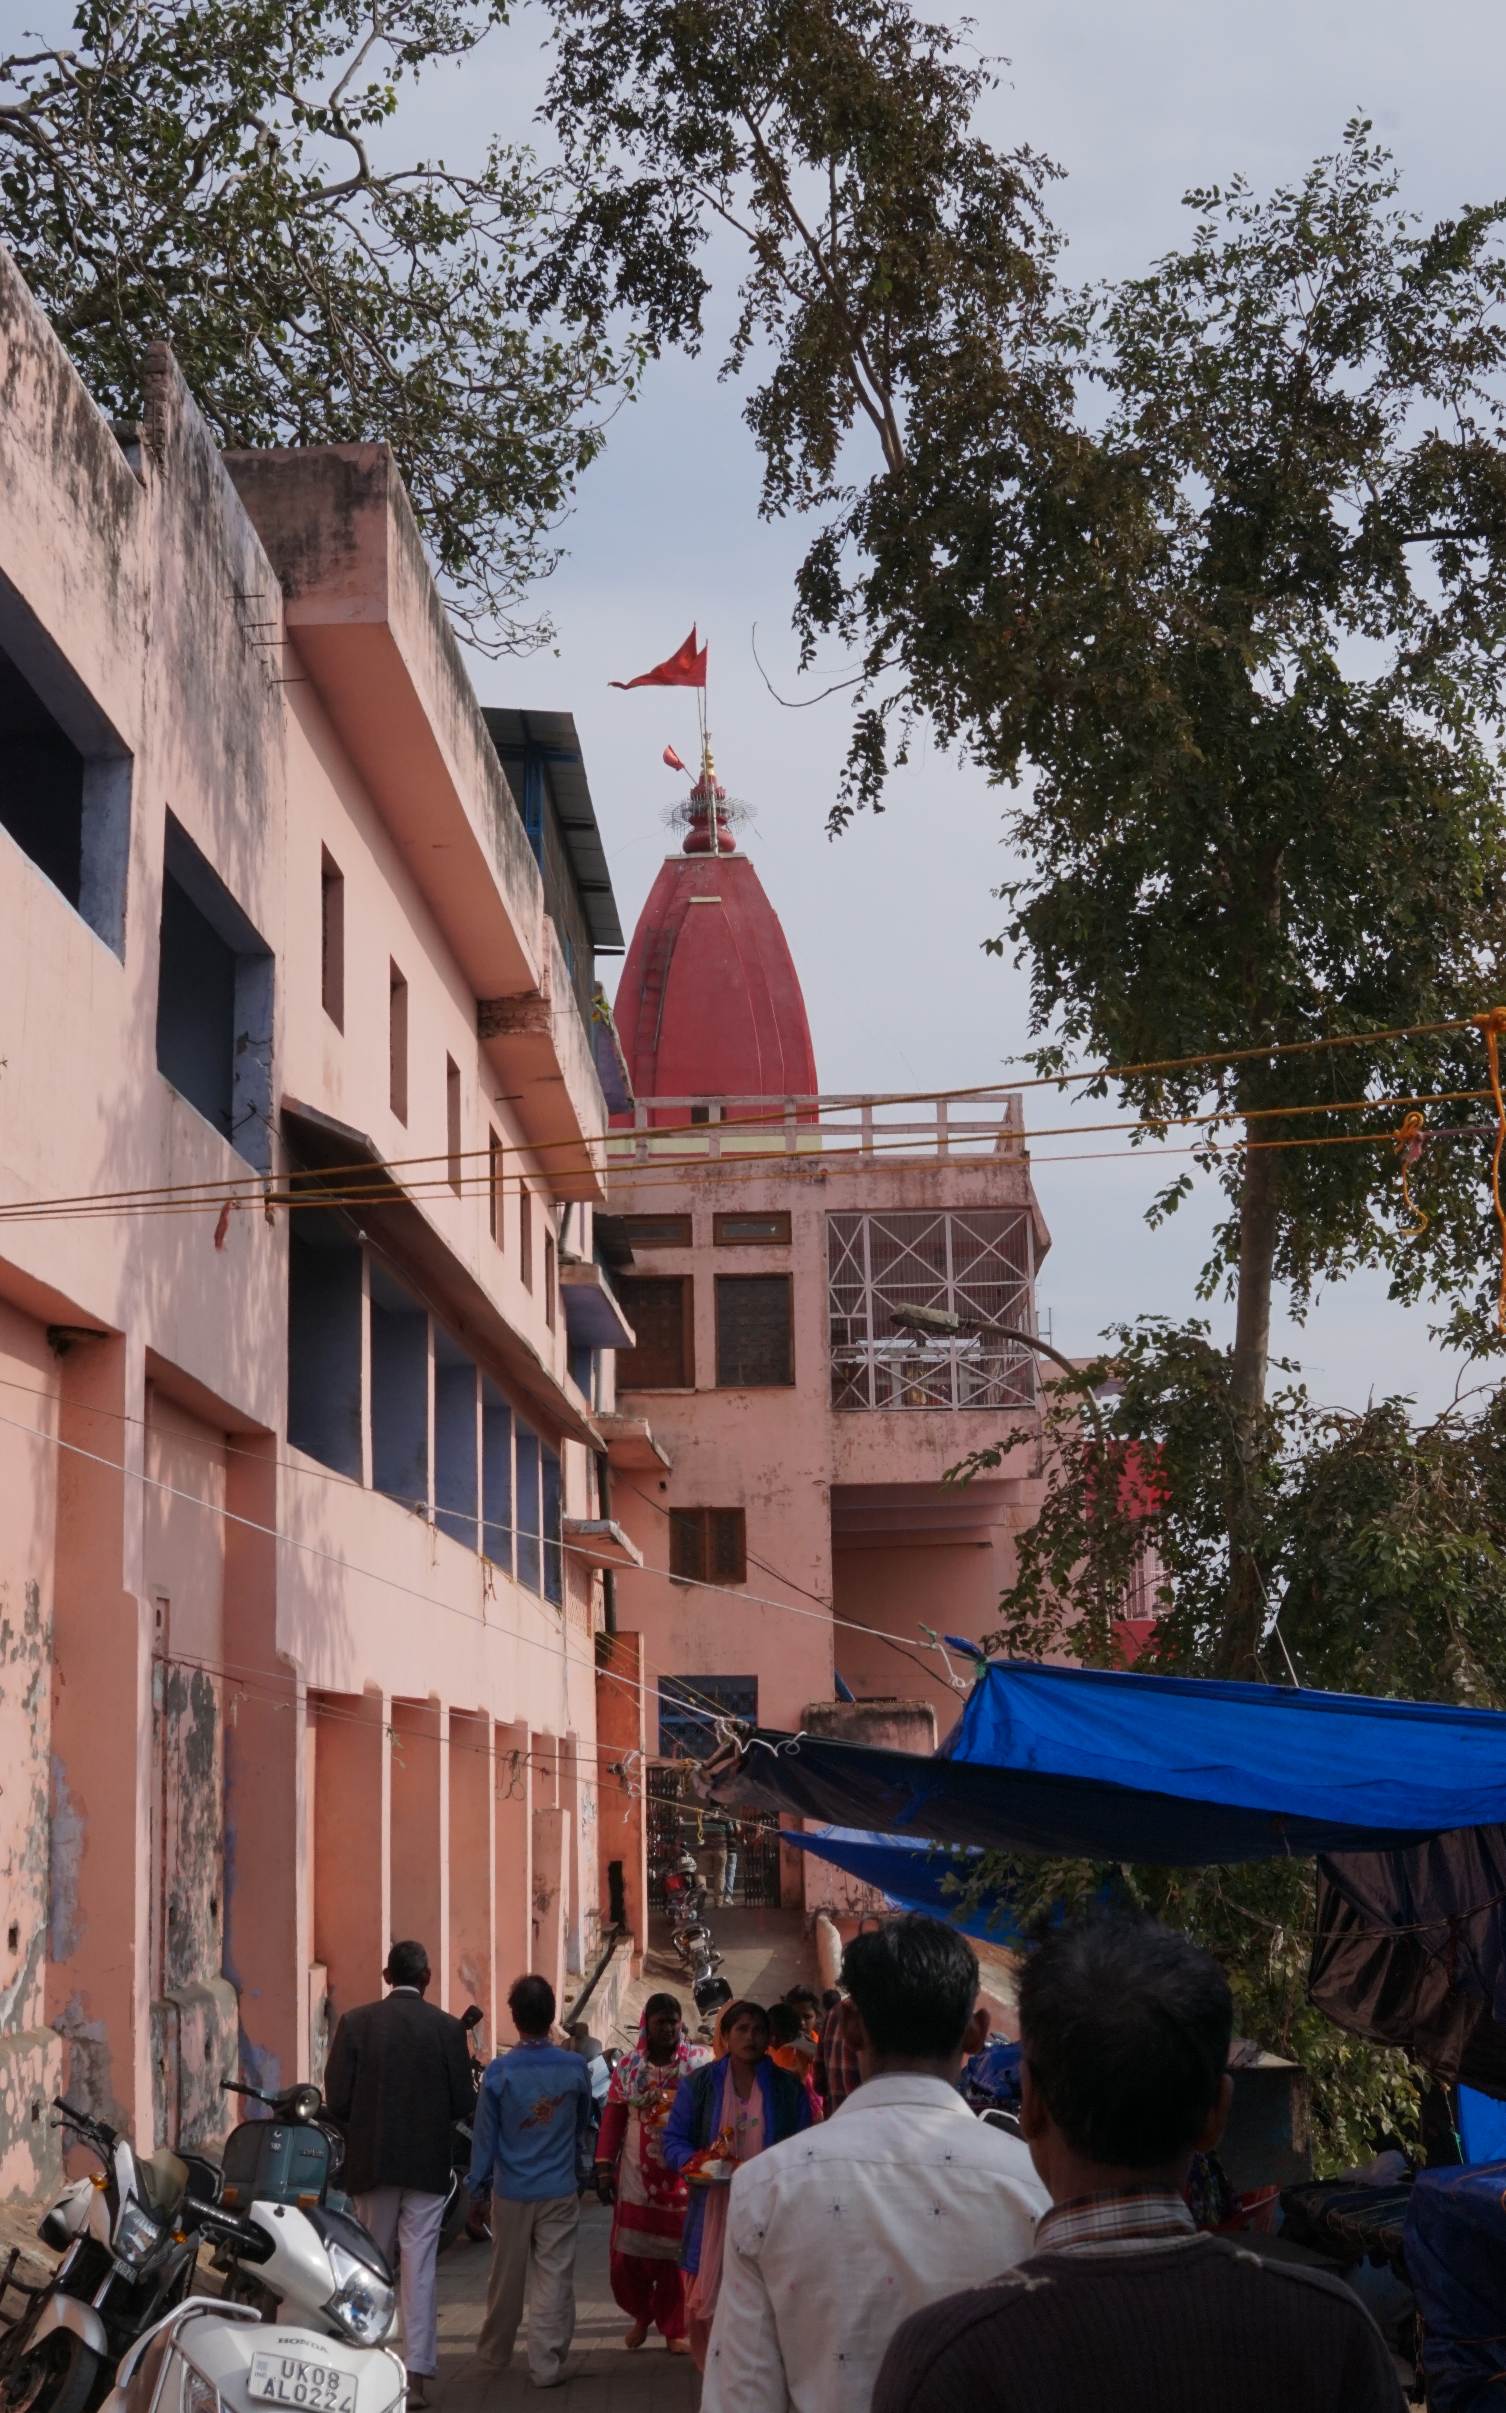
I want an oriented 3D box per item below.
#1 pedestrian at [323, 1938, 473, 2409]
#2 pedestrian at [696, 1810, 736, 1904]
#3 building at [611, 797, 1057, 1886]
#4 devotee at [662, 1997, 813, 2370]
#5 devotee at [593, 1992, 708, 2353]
[{"bbox_3d":[-1.340,3.658,11.458,0.540,1.690,0.380,-1,-11,0],"label":"pedestrian"},{"bbox_3d":[-0.560,9.538,44.764,0.520,1.680,0.400,-1,-11,0],"label":"pedestrian"},{"bbox_3d":[0.678,1.801,51.092,7.600,19.410,9.000,-1,-11,0],"label":"building"},{"bbox_3d":[-0.063,4.102,12.625,0.560,1.520,0.420,-1,-11,0],"label":"devotee"},{"bbox_3d":[-0.444,4.274,13.394,0.500,1.510,0.360,-2,-11,3],"label":"devotee"}]

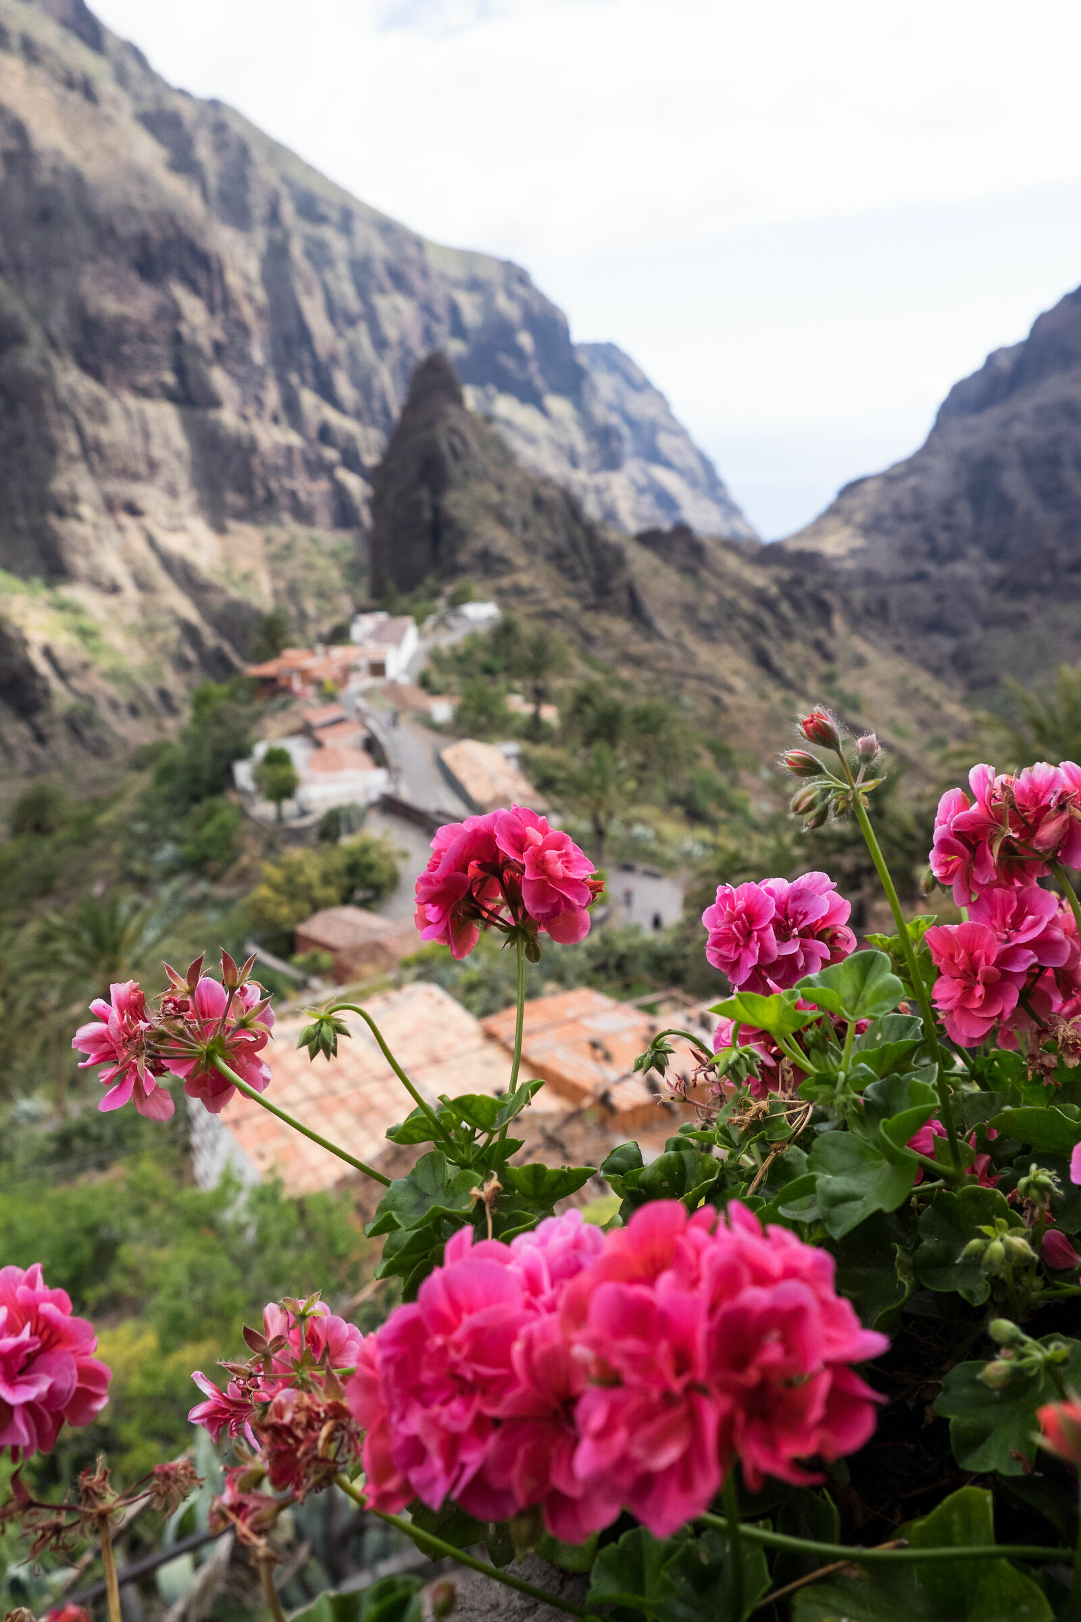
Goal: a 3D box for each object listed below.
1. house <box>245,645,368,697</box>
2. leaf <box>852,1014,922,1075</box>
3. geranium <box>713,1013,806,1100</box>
[{"bbox_3d":[-32.392,-19.340,168.000,16.500,5.200,10.000,4,18,14],"label":"house"},{"bbox_3d":[0.131,0.088,0.460,0.028,0.022,0.022,0,18,0],"label":"leaf"},{"bbox_3d":[0.105,0.116,0.580,0.045,0.038,0.036,5,19,14],"label":"geranium"}]

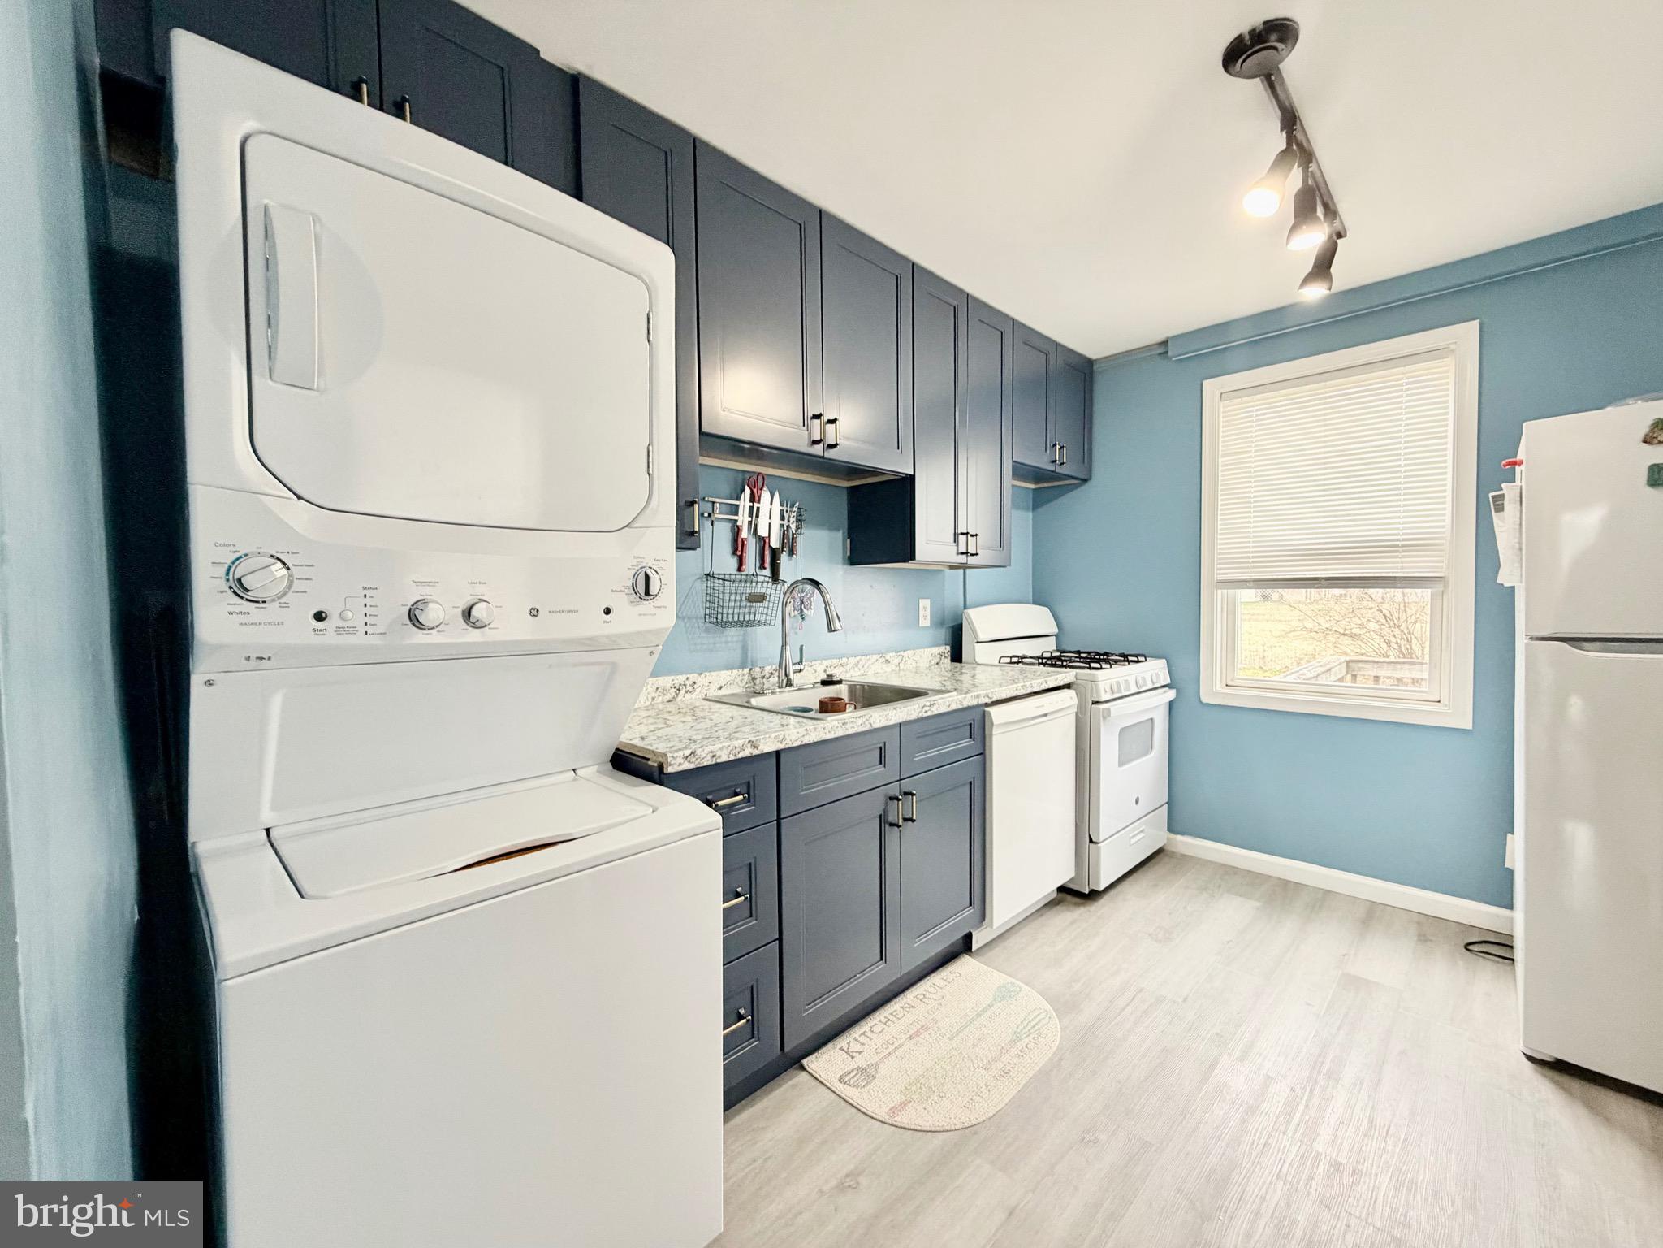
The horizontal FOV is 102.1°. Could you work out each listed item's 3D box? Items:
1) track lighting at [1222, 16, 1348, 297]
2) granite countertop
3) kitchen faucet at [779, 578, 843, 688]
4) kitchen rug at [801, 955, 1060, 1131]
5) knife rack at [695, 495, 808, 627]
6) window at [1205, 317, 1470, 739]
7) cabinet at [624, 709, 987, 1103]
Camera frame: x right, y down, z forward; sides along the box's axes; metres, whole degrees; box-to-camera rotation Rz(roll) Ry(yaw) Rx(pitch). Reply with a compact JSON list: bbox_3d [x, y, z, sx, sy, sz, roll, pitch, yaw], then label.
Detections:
[{"bbox_3d":[1.282,-1.171,1.824,1.110,0.255,0.170,-3,3,-45],"label":"track lighting"},{"bbox_3d":[0.079,0.201,2.221,1.817,0.115,0.657,-3,3,-45],"label":"granite countertop"},{"bbox_3d":[-0.075,0.032,2.237,0.100,0.365,0.280,-3,3,-45],"label":"kitchen faucet"},{"bbox_3d":[0.352,1.157,1.864,0.770,0.012,0.500,-3,3,-45],"label":"kitchen rug"},{"bbox_3d":[-0.223,-0.205,2.271,0.465,0.420,0.145,-3,3,-45],"label":"knife rack"},{"bbox_3d":[2.053,-0.363,2.798,0.080,1.480,0.912,-3,3,-45],"label":"window"},{"bbox_3d":[-0.136,0.715,2.038,1.205,0.885,0.631,-3,3,-45],"label":"cabinet"}]

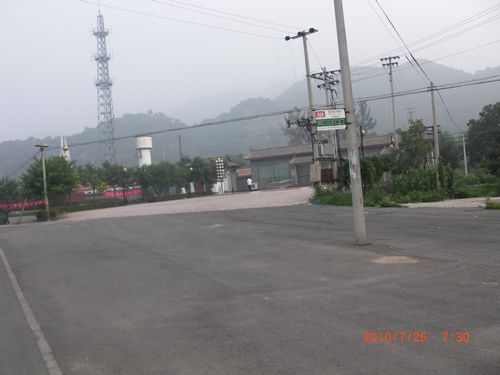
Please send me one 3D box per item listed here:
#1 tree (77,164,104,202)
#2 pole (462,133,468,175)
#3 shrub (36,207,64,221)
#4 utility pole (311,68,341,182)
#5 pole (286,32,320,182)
[{"bbox_3d":[-14.936,-0.236,49.000,2.700,3.800,2.700,-4,1,0],"label":"tree"},{"bbox_3d":[28.246,-4.119,68.000,0.400,6.100,0.300,-5,1,0],"label":"pole"},{"bbox_3d":[-13.236,1.725,34.500,1.750,0.950,1.300,-4,1,0],"label":"shrub"},{"bbox_3d":[5.620,-4.223,36.300,2.100,8.400,0.800,-4,1,20],"label":"utility pole"},{"bbox_3d":[3.925,-5.211,34.300,2.400,10.600,0.700,-4,1,33],"label":"pole"}]

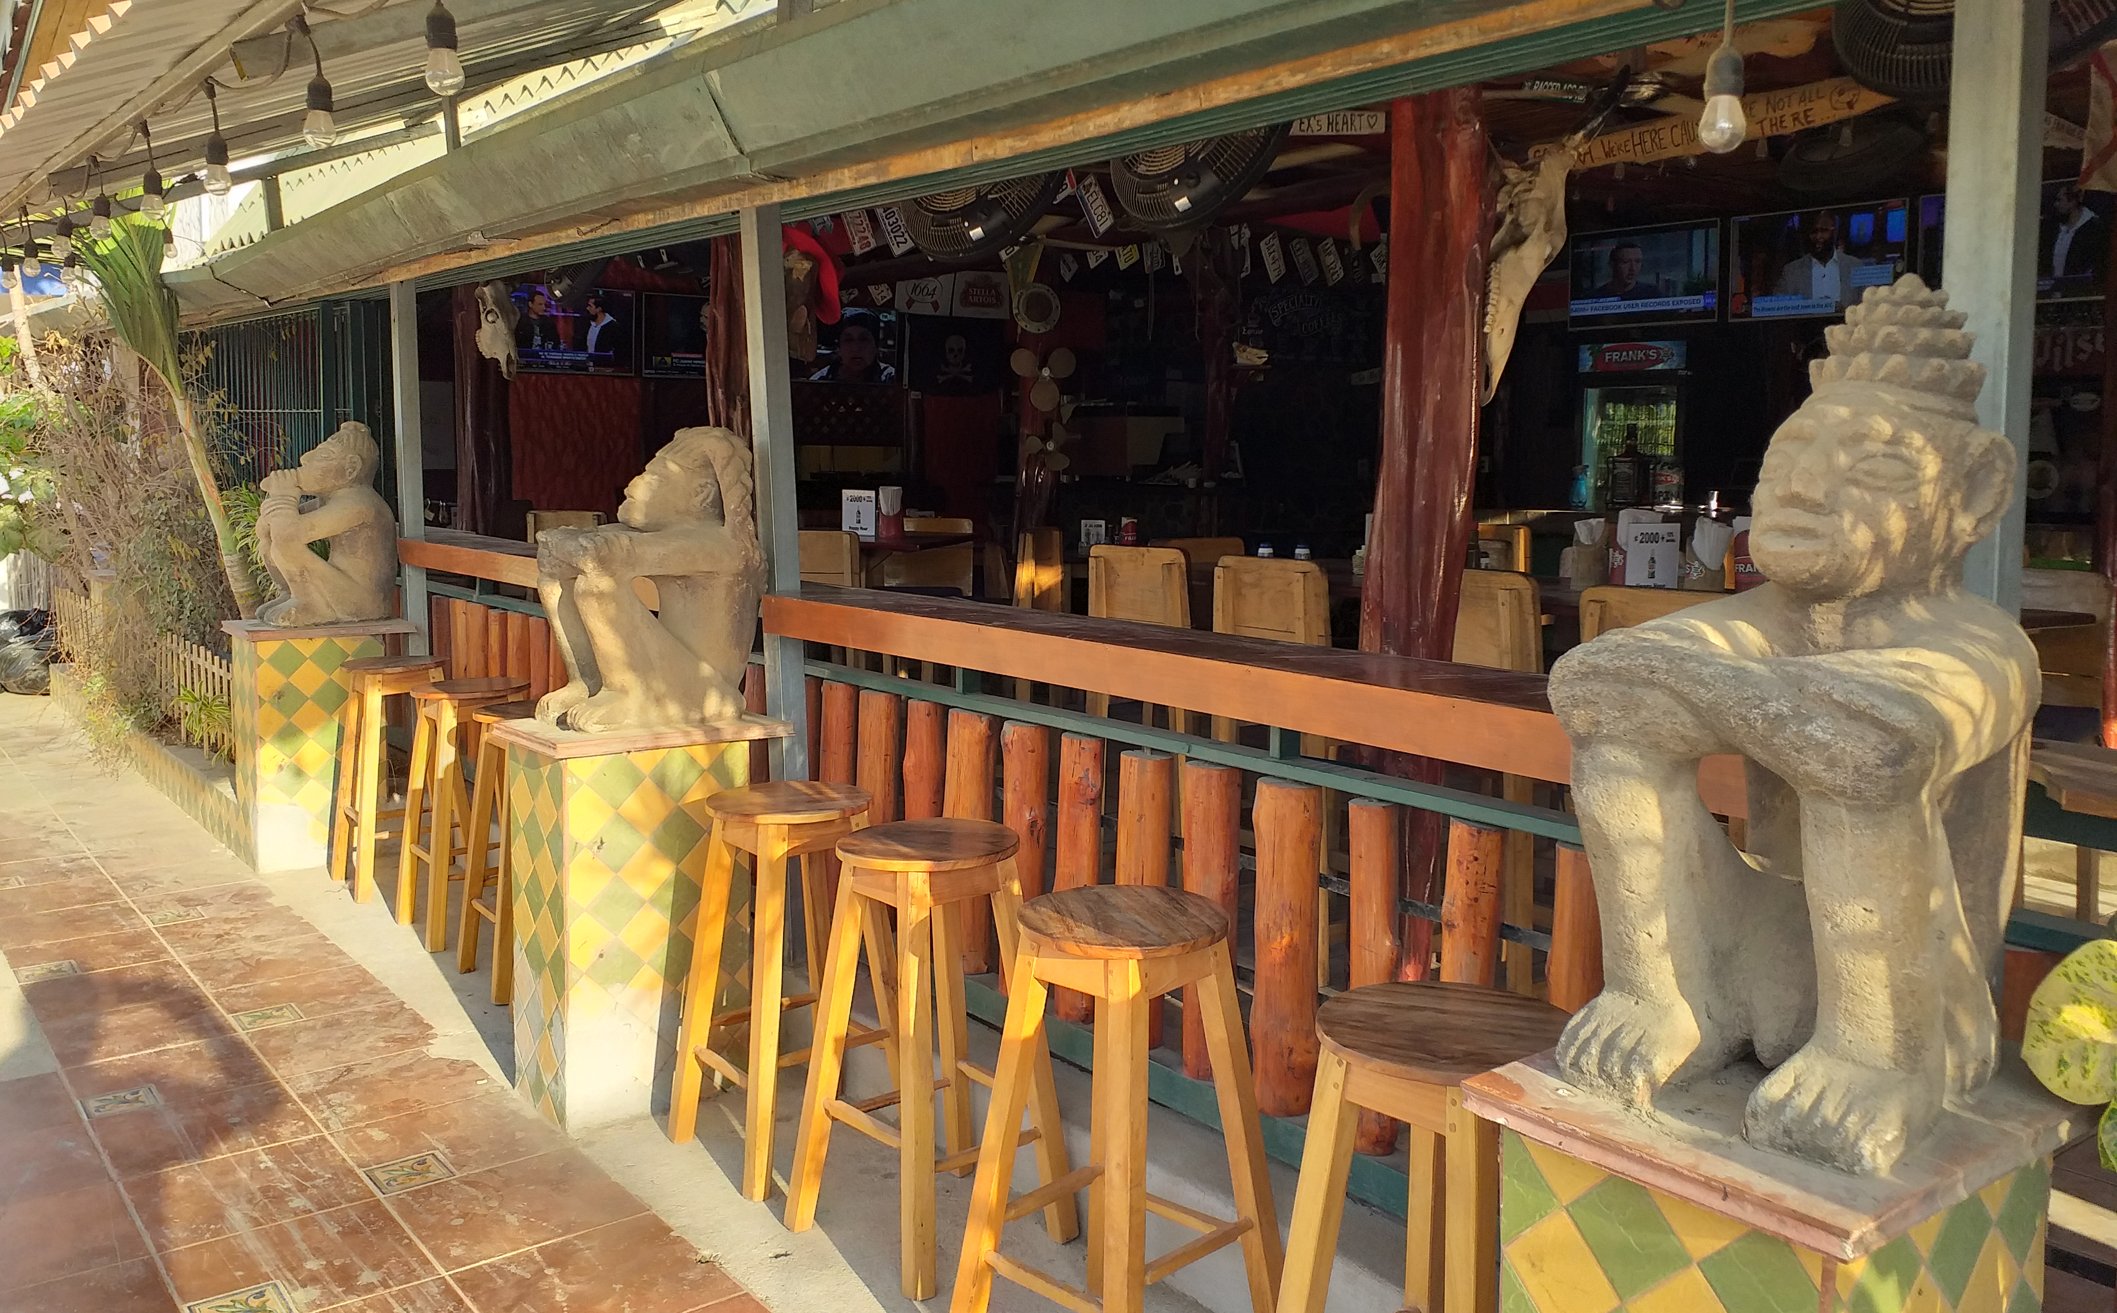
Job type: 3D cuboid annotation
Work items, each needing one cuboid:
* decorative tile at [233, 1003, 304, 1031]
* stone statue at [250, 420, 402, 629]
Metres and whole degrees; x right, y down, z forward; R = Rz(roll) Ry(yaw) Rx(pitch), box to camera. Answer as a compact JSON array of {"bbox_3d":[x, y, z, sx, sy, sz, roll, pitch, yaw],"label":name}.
[{"bbox_3d":[-2.151,0.987,4.335,0.152,0.010,0.152,-4,8,-39],"label":"decorative tile"},{"bbox_3d":[-2.505,-0.463,5.427,0.430,0.700,0.300,-6,9,-39],"label":"stone statue"}]

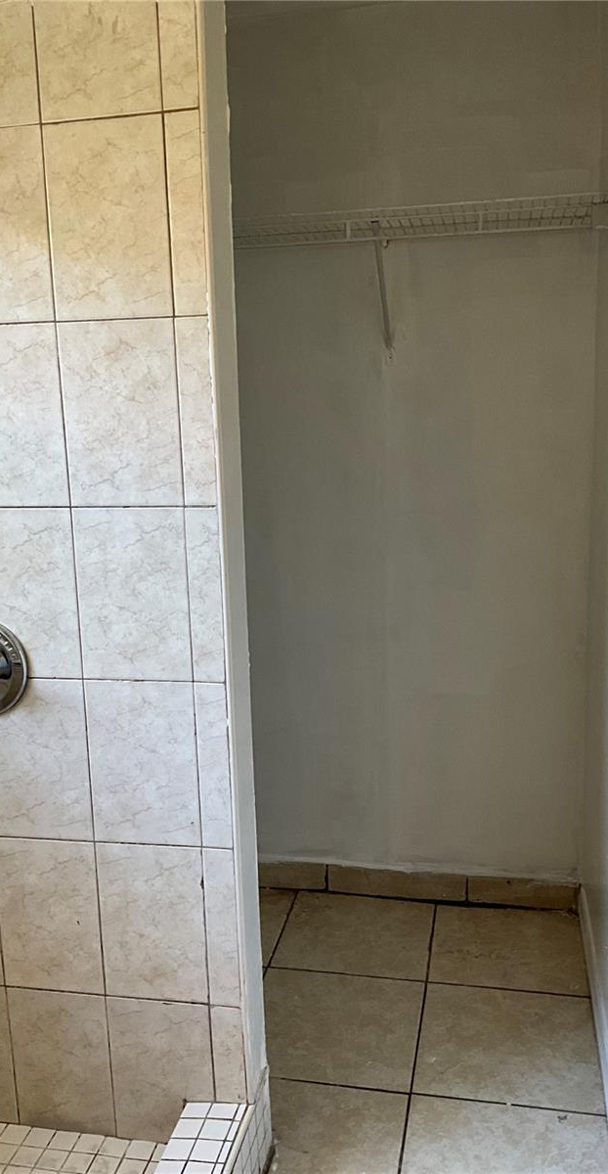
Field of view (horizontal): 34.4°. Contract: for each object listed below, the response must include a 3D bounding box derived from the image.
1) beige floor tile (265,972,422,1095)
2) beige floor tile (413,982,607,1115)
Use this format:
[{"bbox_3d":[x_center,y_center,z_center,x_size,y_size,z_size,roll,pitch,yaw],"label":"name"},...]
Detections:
[{"bbox_3d":[0.068,1.049,2.348,0.411,0.010,0.411,1,11,12],"label":"beige floor tile"},{"bbox_3d":[0.469,1.053,2.266,0.399,0.010,0.411,1,11,12],"label":"beige floor tile"}]

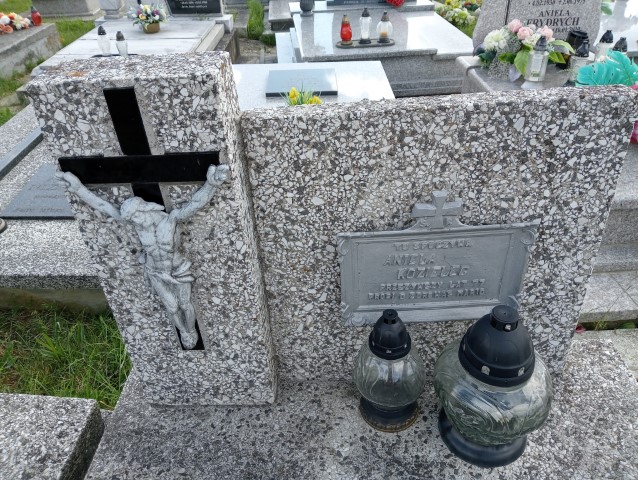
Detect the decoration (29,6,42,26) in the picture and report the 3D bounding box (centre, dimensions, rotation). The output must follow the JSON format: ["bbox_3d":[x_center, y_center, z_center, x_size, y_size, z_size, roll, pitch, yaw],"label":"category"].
[{"bbox_3d":[-2.934,-2.310,5.329,0.100,0.183,0.100,-1,34,3],"label":"decoration"}]

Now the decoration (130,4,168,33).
[{"bbox_3d":[-1.509,-1.965,4.555,0.304,0.206,0.264,-1,34,3],"label":"decoration"}]

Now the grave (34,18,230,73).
[{"bbox_3d":[-1.444,-1.521,4.363,1.187,0.400,1.691,-4,34,-2],"label":"grave"}]

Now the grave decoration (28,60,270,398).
[{"bbox_3d":[-0.255,0.041,0.968,0.280,0.711,0.126,-3,34,3],"label":"grave decoration"}]

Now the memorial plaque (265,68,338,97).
[{"bbox_3d":[-0.096,-0.912,3.004,0.400,0.026,0.350,1,38,7],"label":"memorial plaque"}]

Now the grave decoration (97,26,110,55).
[{"bbox_3d":[-1.615,-1.486,3.858,0.088,0.204,0.088,-1,34,3],"label":"grave decoration"}]

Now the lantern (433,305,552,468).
[{"bbox_3d":[0.318,0.251,0.953,0.211,0.308,0.211,-3,34,3],"label":"lantern"}]

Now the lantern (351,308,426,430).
[{"bbox_3d":[0.142,0.244,1.021,0.143,0.266,0.143,-3,34,3],"label":"lantern"}]

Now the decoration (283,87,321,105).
[{"bbox_3d":[-0.086,-0.703,2.560,0.180,0.136,0.130,-1,34,3],"label":"decoration"}]

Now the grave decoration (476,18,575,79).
[{"bbox_3d":[1.171,-1.080,2.920,0.494,0.281,0.300,-1,34,3],"label":"grave decoration"}]

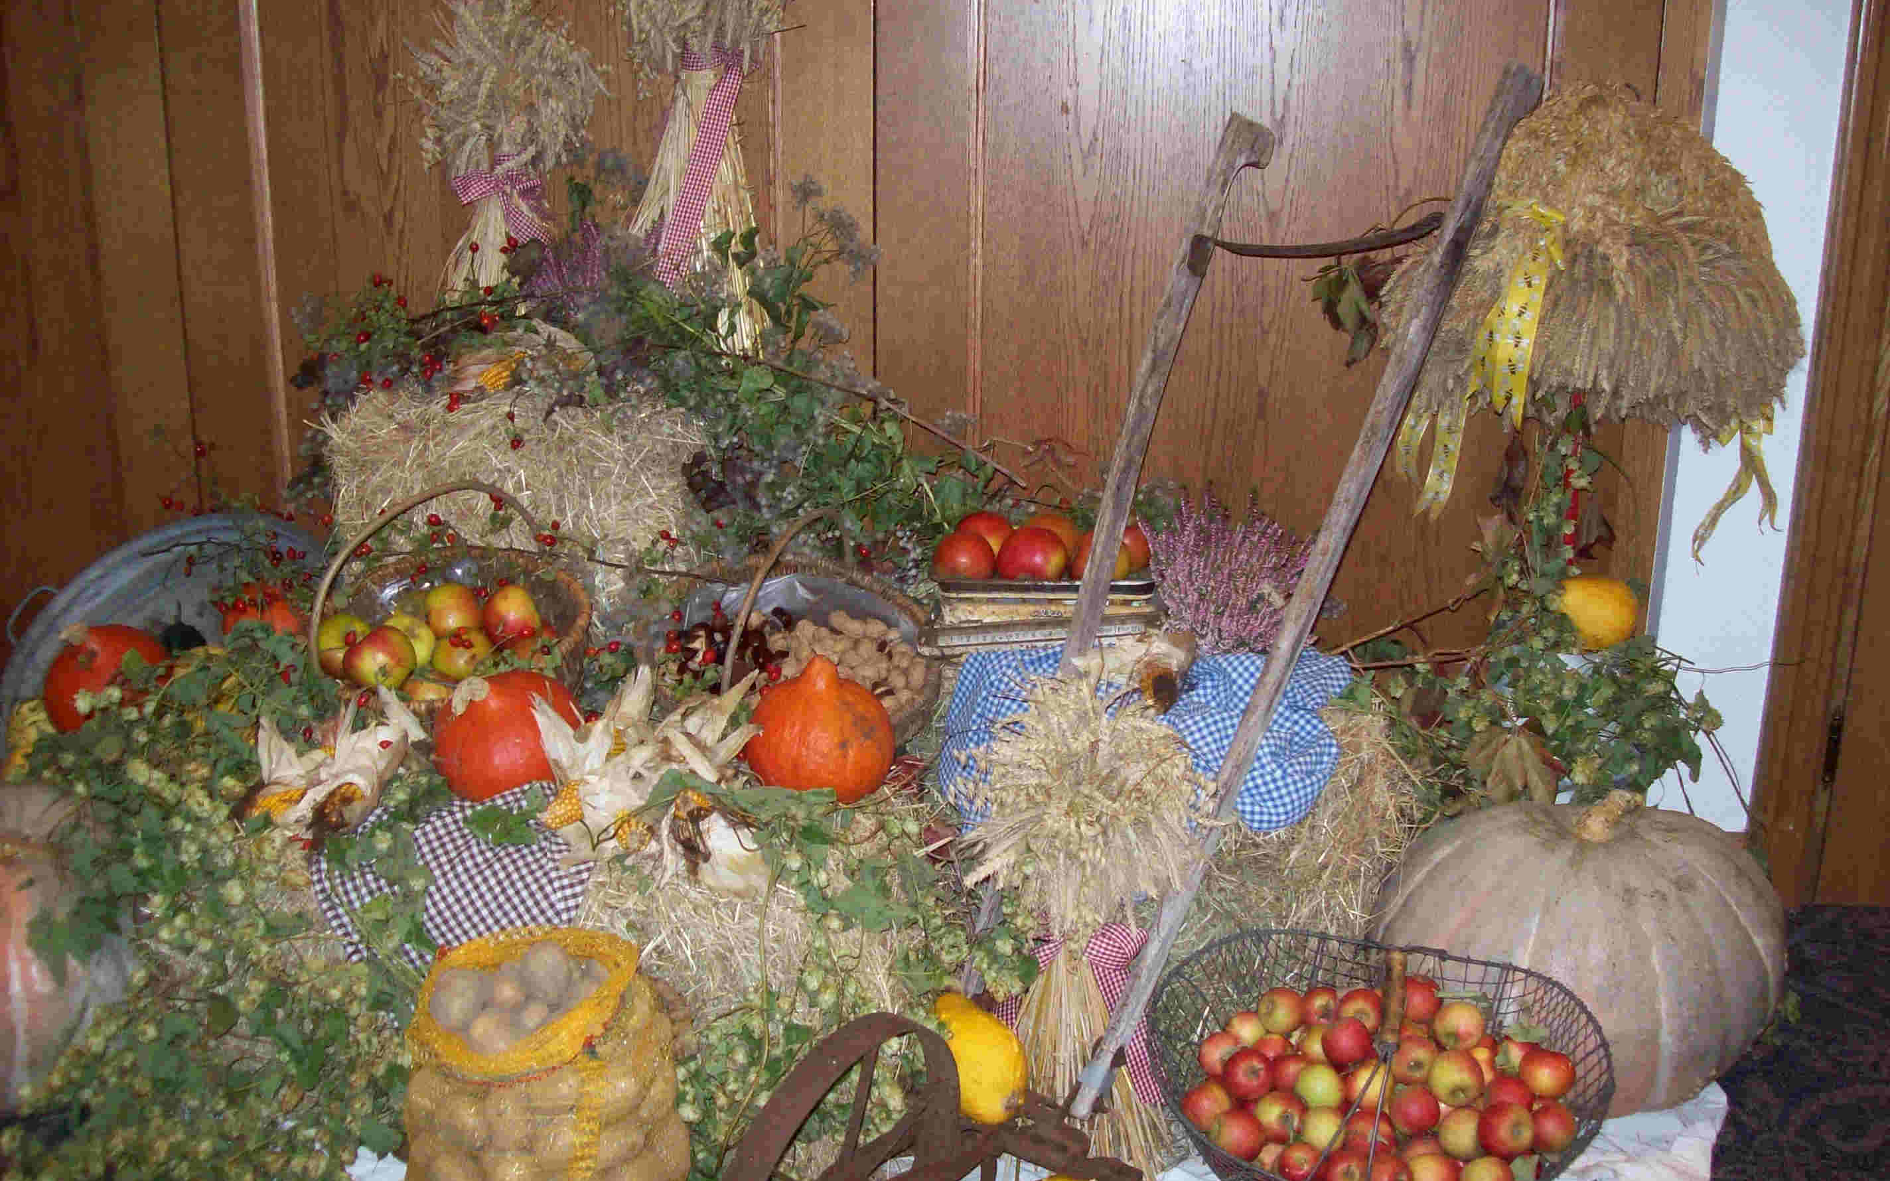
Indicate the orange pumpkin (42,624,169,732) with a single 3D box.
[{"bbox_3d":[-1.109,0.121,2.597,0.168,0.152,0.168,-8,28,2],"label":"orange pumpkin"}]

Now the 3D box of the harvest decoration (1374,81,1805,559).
[{"bbox_3d":[0.905,-0.378,2.760,0.600,0.640,0.560,0,15,0],"label":"harvest decoration"}]

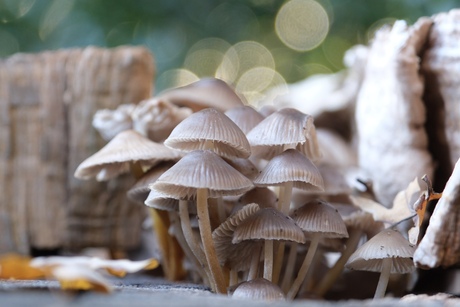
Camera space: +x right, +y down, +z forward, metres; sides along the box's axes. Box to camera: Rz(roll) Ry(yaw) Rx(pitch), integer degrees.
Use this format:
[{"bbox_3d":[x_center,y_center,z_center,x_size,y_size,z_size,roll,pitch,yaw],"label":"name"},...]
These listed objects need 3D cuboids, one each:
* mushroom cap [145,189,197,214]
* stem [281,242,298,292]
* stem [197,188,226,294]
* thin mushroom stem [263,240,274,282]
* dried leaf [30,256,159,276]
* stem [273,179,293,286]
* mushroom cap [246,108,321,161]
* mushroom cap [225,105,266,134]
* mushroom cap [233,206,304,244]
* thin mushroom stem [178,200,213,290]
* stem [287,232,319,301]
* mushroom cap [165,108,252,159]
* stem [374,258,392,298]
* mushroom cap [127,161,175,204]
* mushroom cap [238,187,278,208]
[{"bbox_3d":[-0.020,0.016,0.530,0.020,0.010,0.019,-7,-1,0],"label":"mushroom cap"},{"bbox_3d":[0.021,0.039,0.533,0.003,0.020,0.003,15,0,0],"label":"stem"},{"bbox_3d":[-0.006,0.029,0.500,0.005,0.035,0.004,-10,-3,0],"label":"stem"},{"bbox_3d":[0.012,0.036,0.517,0.003,0.016,0.003,4,0,0],"label":"thin mushroom stem"},{"bbox_3d":[-0.045,0.037,0.505,0.042,0.007,0.020,0,-4,0],"label":"dried leaf"},{"bbox_3d":[0.018,0.027,0.524,0.004,0.037,0.003,8,0,0],"label":"stem"},{"bbox_3d":[0.018,-0.006,0.507,0.024,0.016,0.024,2,-5,0],"label":"mushroom cap"},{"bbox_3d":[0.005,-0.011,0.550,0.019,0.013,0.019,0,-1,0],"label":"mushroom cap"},{"bbox_3d":[0.013,0.024,0.518,0.025,0.012,0.023,0,-1,0],"label":"mushroom cap"},{"bbox_3d":[-0.011,0.032,0.526,0.004,0.033,0.003,-18,0,0],"label":"thin mushroom stem"},{"bbox_3d":[0.025,0.039,0.523,0.003,0.026,0.003,21,0,0],"label":"stem"},{"bbox_3d":[-0.007,-0.007,0.507,0.028,0.015,0.028,5,-6,0],"label":"mushroom cap"},{"bbox_3d":[0.050,0.041,0.500,0.003,0.015,0.003,14,-3,0],"label":"stem"},{"bbox_3d":[-0.023,0.010,0.520,0.025,0.014,0.024,-6,-5,0],"label":"mushroom cap"},{"bbox_3d":[0.010,0.015,0.515,0.015,0.008,0.015,0,-4,0],"label":"mushroom cap"}]

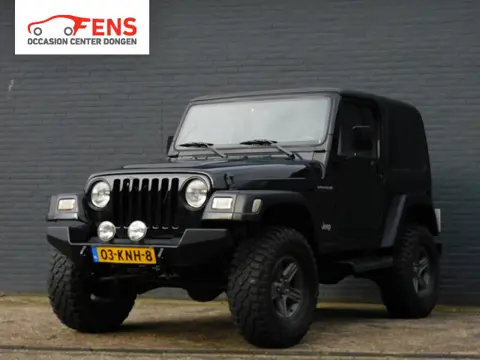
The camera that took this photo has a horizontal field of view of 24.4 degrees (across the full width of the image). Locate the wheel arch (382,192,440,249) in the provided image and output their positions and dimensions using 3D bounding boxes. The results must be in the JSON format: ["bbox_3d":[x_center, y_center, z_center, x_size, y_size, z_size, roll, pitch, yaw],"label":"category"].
[{"bbox_3d":[1.461,0.350,9.574,0.165,0.430,1.030,-1,-2,31],"label":"wheel arch"}]

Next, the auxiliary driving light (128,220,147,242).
[{"bbox_3d":[-0.690,0.347,7.484,0.145,0.145,0.090,0,-2,31],"label":"auxiliary driving light"}]

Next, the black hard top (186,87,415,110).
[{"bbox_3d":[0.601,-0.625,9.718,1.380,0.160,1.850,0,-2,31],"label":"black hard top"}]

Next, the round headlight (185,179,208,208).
[{"bbox_3d":[-0.276,0.099,7.495,0.190,0.190,0.100,0,-2,31],"label":"round headlight"}]

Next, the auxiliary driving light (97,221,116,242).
[{"bbox_3d":[-0.891,0.346,7.452,0.145,0.150,0.090,-1,-2,31],"label":"auxiliary driving light"}]

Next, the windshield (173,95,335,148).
[{"bbox_3d":[0.104,-0.448,8.902,1.370,0.471,0.080,0,-29,31],"label":"windshield"}]

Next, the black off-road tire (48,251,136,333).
[{"bbox_3d":[-1.093,0.736,8.313,0.270,0.810,0.810,-1,-2,31],"label":"black off-road tire"}]

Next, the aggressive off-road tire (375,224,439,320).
[{"bbox_3d":[1.470,0.791,9.636,0.265,0.816,0.816,0,-2,31],"label":"aggressive off-road tire"}]

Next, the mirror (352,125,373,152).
[{"bbox_3d":[0.940,-0.318,8.526,0.170,0.185,0.090,-1,-2,31],"label":"mirror"}]

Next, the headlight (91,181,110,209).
[{"bbox_3d":[-0.969,0.105,7.918,0.190,0.190,0.100,0,-2,31],"label":"headlight"}]

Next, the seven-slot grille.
[{"bbox_3d":[-0.639,0.167,7.703,0.600,0.355,0.070,0,-2,31],"label":"seven-slot grille"}]

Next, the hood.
[{"bbox_3d":[-0.316,-0.052,8.123,1.380,0.270,1.270,-1,-2,31],"label":"hood"}]

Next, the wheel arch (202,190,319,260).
[{"bbox_3d":[0.157,0.314,7.610,0.360,0.490,1.080,-1,-2,31],"label":"wheel arch"}]

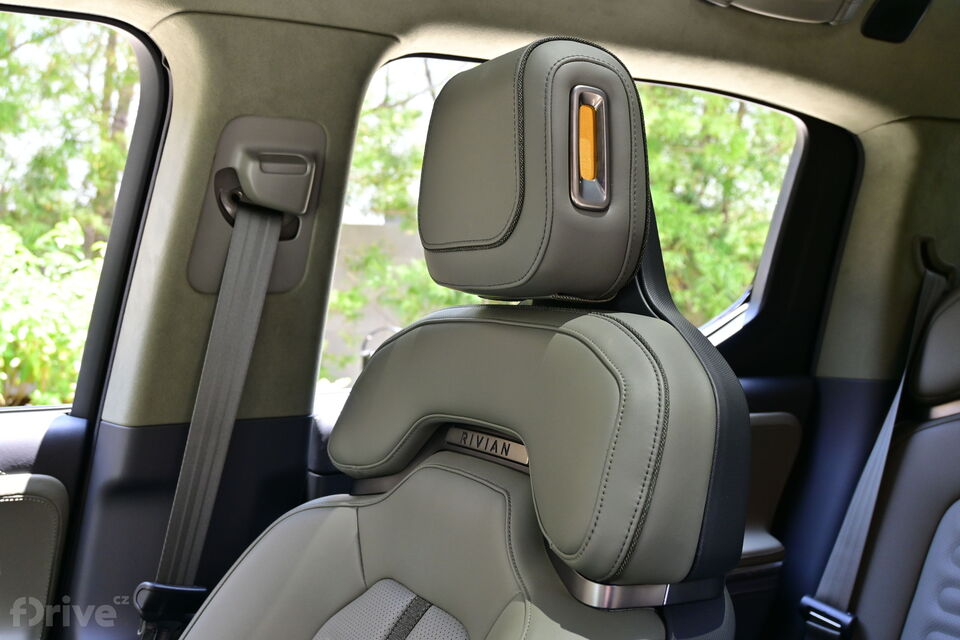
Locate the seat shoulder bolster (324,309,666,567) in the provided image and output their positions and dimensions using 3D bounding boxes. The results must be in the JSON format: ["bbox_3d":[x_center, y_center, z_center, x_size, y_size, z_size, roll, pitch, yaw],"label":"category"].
[{"bbox_3d":[-0.002,0.090,0.929,0.105,0.172,0.490,10,-3,-29],"label":"seat shoulder bolster"}]

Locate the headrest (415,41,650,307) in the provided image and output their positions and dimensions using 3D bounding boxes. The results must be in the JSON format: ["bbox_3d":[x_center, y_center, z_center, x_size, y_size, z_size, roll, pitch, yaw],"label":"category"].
[{"bbox_3d":[0.036,-0.119,0.868,0.120,0.198,0.245,4,0,-29],"label":"headrest"}]

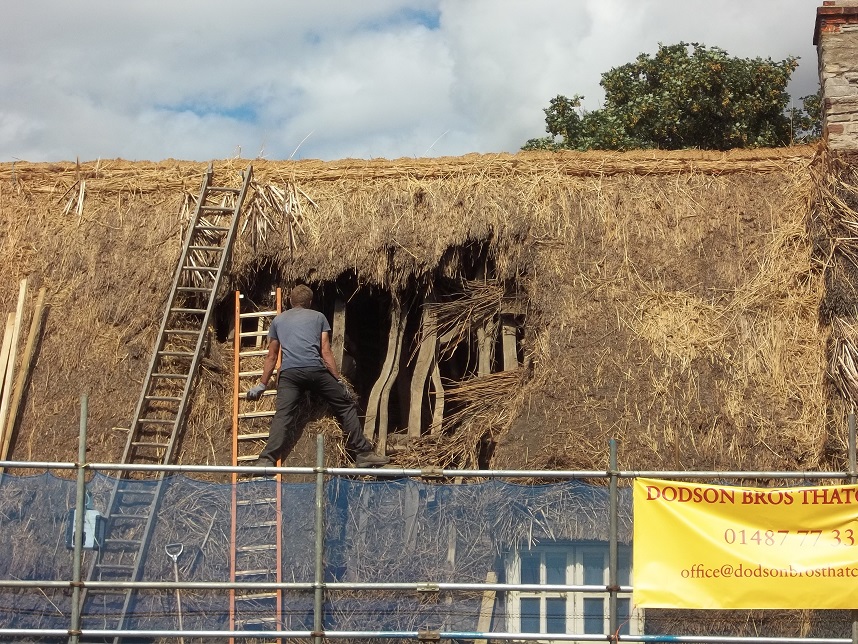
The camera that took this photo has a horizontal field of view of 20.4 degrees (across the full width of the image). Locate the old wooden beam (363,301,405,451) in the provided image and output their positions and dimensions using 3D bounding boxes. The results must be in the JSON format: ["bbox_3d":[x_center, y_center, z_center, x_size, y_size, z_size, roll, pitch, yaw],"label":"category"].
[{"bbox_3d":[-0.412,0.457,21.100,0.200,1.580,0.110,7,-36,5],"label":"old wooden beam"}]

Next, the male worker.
[{"bbox_3d":[-0.942,0.460,20.100,1.160,1.600,0.560,-1,-19,6],"label":"male worker"}]

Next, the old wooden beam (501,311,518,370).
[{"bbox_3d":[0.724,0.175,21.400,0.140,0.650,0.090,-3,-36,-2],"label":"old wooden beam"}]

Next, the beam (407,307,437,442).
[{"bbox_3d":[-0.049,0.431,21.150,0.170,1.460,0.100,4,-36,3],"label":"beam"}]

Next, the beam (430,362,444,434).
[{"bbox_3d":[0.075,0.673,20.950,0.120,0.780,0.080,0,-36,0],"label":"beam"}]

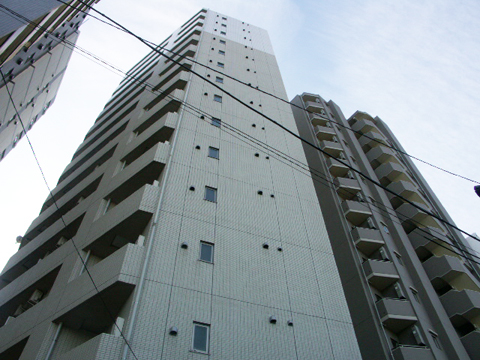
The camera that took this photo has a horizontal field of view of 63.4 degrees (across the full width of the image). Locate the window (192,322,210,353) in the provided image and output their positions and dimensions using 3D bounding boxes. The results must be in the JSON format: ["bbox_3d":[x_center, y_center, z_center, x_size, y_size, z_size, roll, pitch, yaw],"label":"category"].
[{"bbox_3d":[-0.956,3.851,9.390,0.470,0.820,0.100,16,-57,-12],"label":"window"}]

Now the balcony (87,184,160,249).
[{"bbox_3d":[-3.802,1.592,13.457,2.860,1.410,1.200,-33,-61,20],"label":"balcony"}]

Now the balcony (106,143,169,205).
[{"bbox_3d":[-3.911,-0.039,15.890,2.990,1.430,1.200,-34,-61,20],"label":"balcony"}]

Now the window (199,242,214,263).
[{"bbox_3d":[-1.000,2.222,11.752,0.470,0.820,0.100,16,-57,-12],"label":"window"}]

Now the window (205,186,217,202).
[{"bbox_3d":[-1.045,0.571,14.148,0.470,0.820,0.100,16,-57,-12],"label":"window"}]

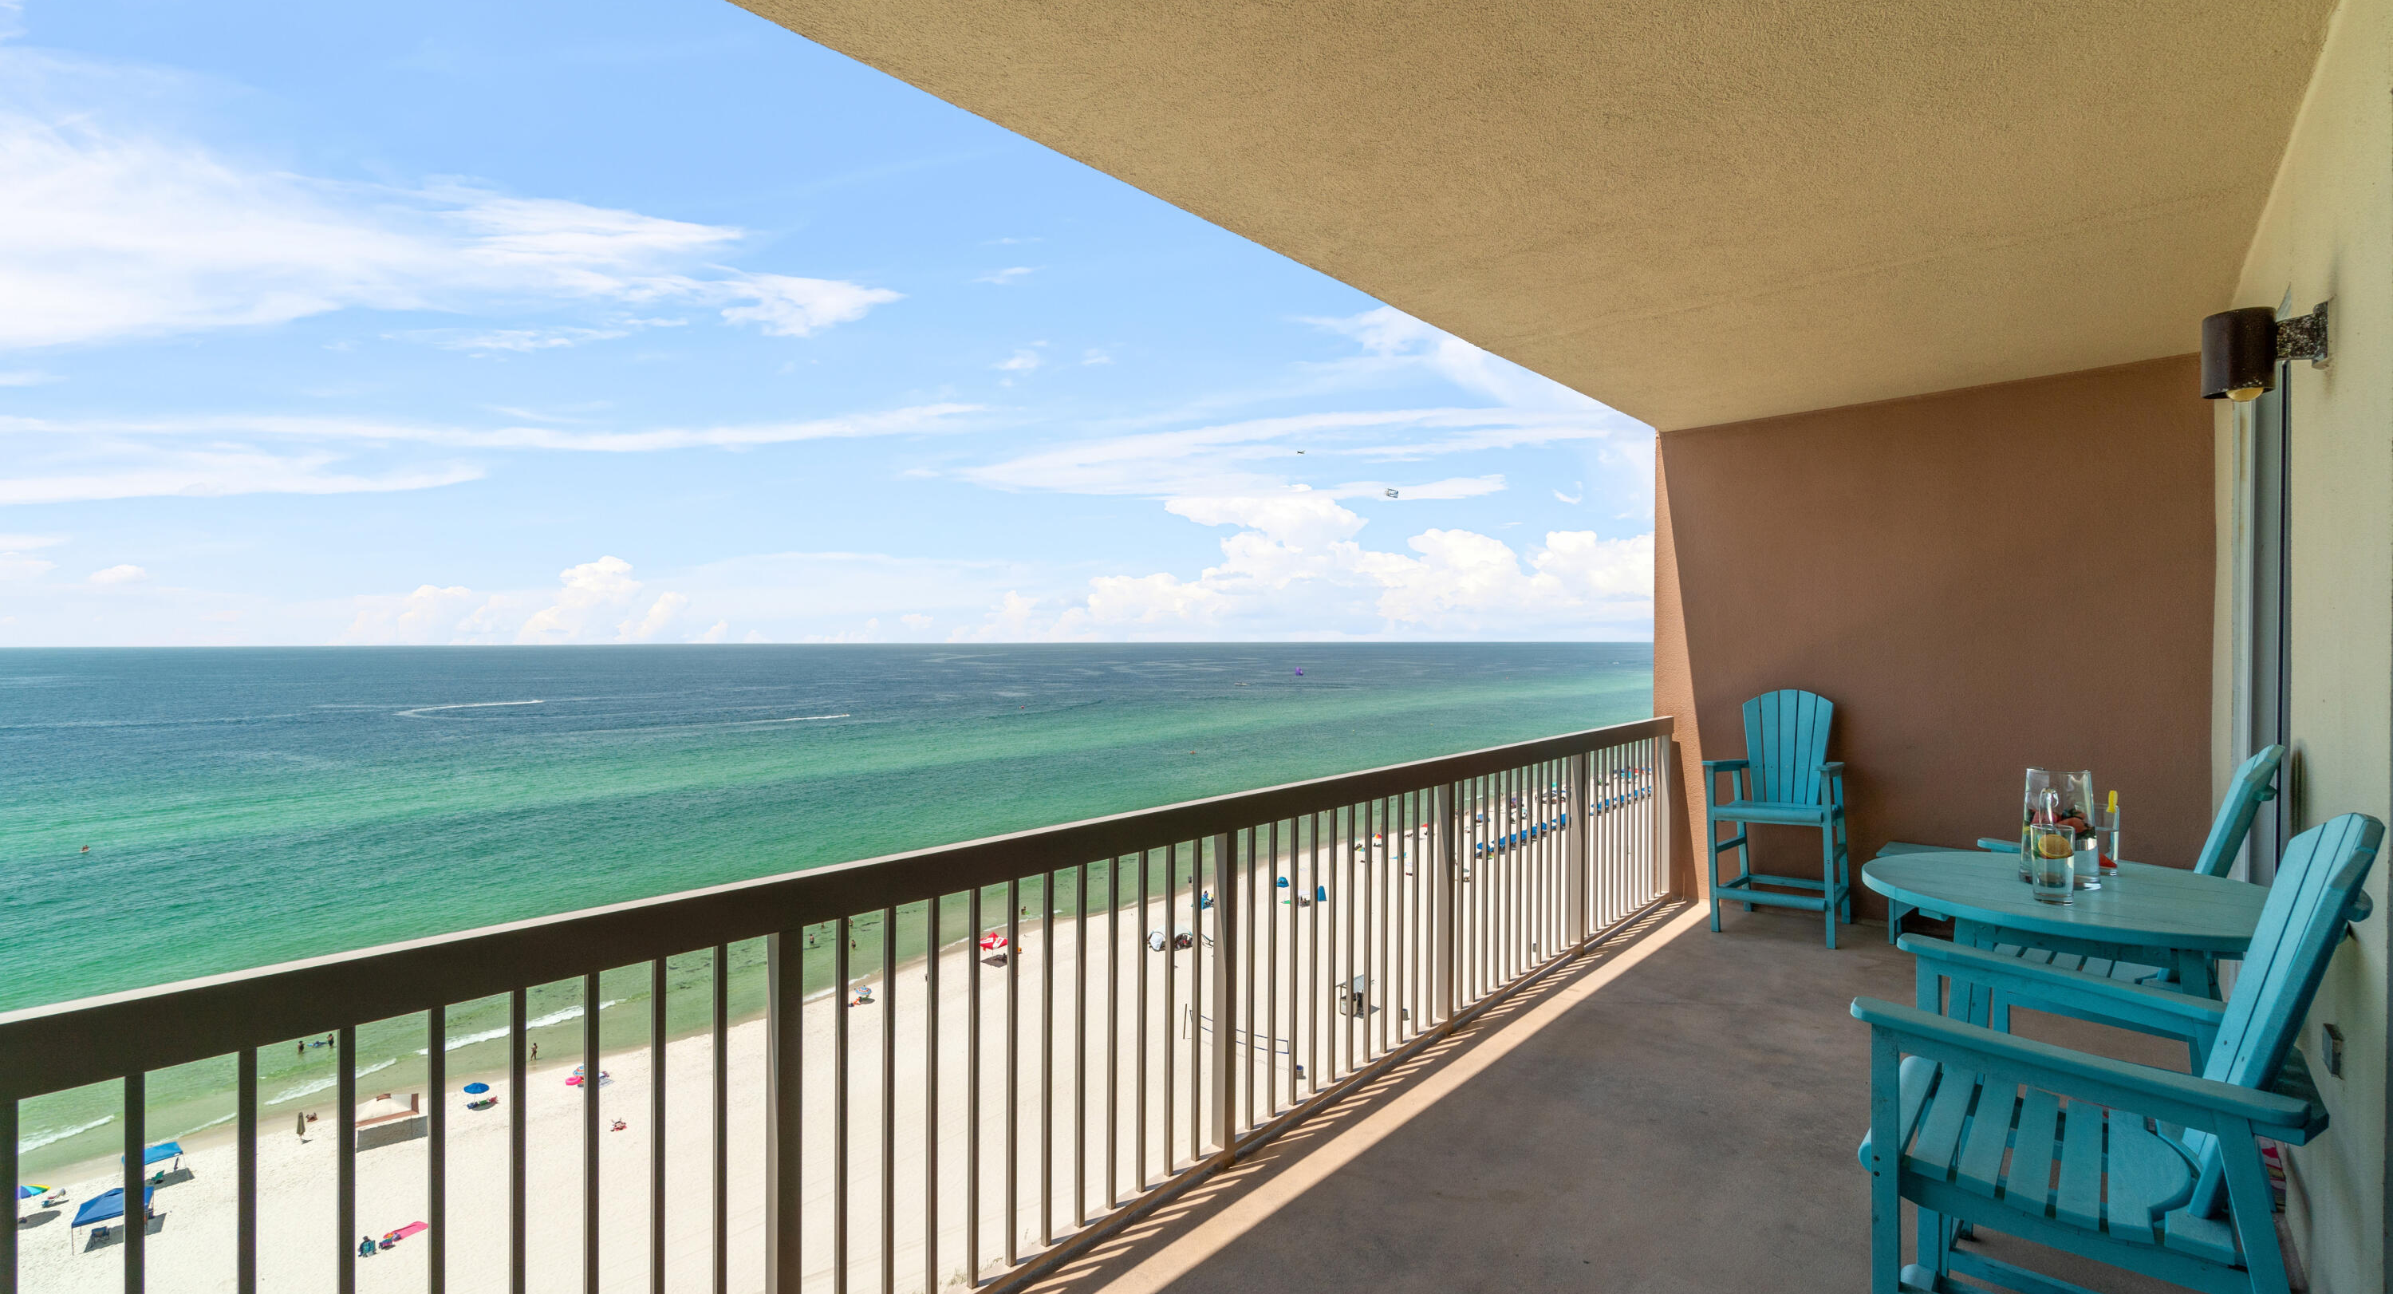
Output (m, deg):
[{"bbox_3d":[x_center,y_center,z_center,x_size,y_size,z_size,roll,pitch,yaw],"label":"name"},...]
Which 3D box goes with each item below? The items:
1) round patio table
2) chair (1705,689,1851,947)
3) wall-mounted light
[{"bbox_3d":[1.935,1.014,2.171,0.776,0.980,0.776,-1,0,43],"label":"round patio table"},{"bbox_3d":[3.109,0.867,5.309,0.610,1.262,0.630,-1,0,39],"label":"chair"},{"bbox_3d":[2.307,-0.639,2.154,0.188,0.184,0.122,0,1,43],"label":"wall-mounted light"}]

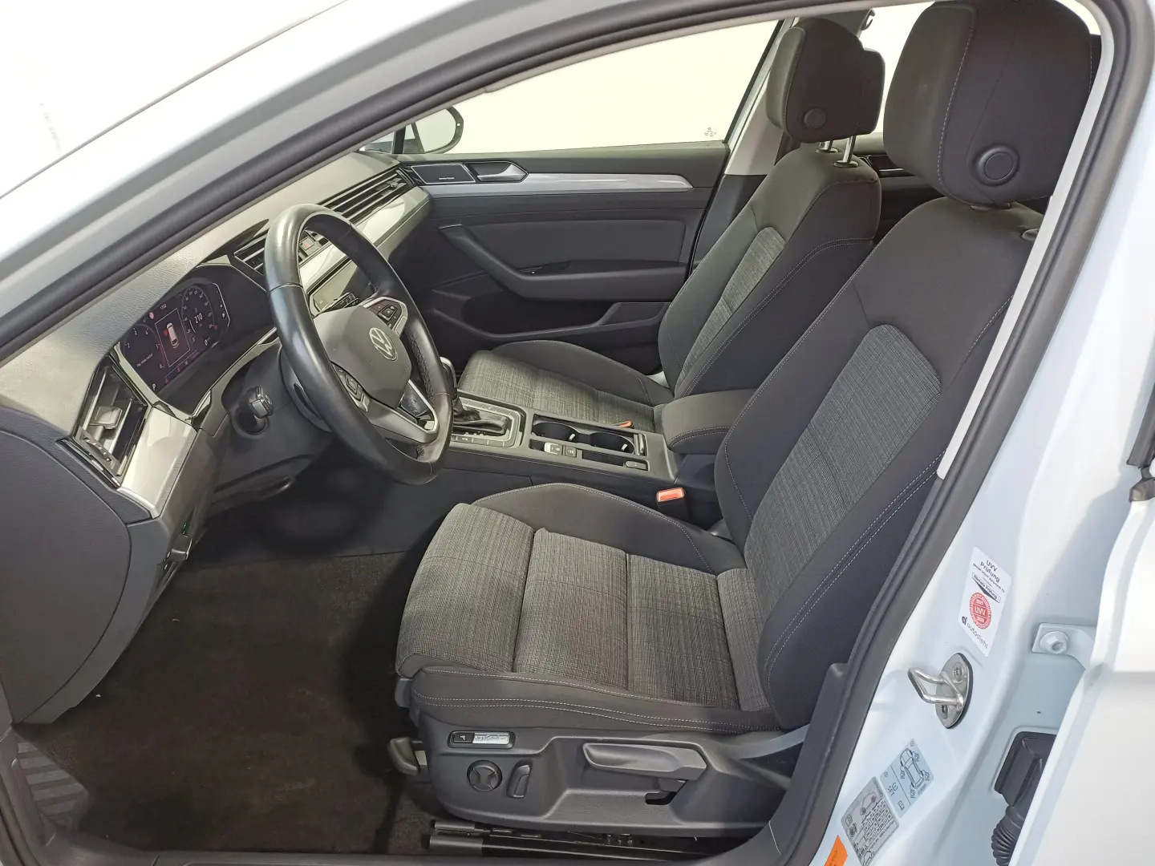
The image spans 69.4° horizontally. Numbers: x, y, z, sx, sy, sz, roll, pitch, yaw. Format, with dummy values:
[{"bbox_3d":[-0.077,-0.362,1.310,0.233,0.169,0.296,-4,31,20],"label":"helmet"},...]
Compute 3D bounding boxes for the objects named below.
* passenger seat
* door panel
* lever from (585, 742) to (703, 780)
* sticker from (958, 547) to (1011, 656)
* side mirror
[{"bbox_3d":[0.132,-0.308,1.759,0.860,1.000,0.530,0,25,2],"label":"passenger seat"},{"bbox_3d":[-0.086,-0.426,2.109,0.870,0.600,0.140,0,25,2],"label":"door panel"},{"bbox_3d":[0.079,0.383,0.975,0.145,0.038,0.032,0,25,2],"label":"lever"},{"bbox_3d":[0.322,0.134,0.661,0.002,0.075,0.046,-5,26,-8],"label":"sticker"},{"bbox_3d":[-0.404,-0.796,2.167,0.180,0.165,0.240,7,26,16],"label":"side mirror"}]

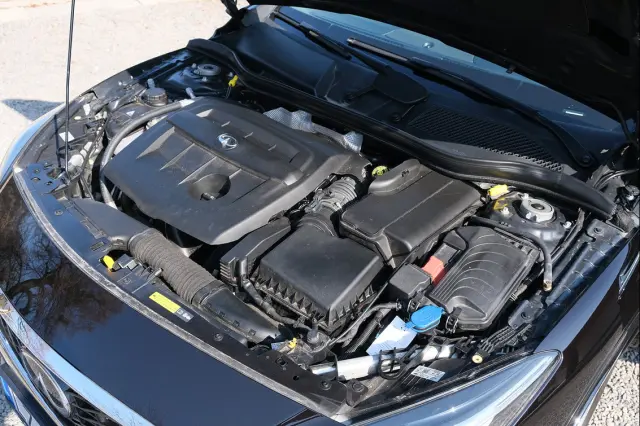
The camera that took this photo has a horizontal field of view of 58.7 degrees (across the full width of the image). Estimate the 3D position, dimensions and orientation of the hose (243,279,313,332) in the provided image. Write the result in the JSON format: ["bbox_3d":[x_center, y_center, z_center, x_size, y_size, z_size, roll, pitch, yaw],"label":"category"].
[{"bbox_3d":[-0.103,0.204,1.196,0.200,0.050,0.045,28,47,32],"label":"hose"}]

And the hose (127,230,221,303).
[{"bbox_3d":[-0.316,0.114,1.224,0.240,0.085,0.085,28,47,32],"label":"hose"}]

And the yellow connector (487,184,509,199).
[{"bbox_3d":[0.413,-0.049,1.321,0.050,0.026,0.030,-22,43,-24],"label":"yellow connector"}]

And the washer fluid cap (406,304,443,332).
[{"bbox_3d":[0.209,0.207,1.127,0.060,0.030,0.066,-5,39,-5],"label":"washer fluid cap"}]

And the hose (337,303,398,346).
[{"bbox_3d":[0.096,0.233,1.179,0.055,0.045,0.165,28,47,32],"label":"hose"}]

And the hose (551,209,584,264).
[{"bbox_3d":[0.553,0.055,1.270,0.030,0.045,0.200,24,45,28],"label":"hose"}]

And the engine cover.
[{"bbox_3d":[-0.227,-0.113,1.444,0.560,0.110,0.430,28,47,32],"label":"engine cover"}]

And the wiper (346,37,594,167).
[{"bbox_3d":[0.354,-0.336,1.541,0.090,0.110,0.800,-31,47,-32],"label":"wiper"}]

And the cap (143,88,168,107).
[{"bbox_3d":[-0.493,-0.352,1.724,0.066,0.038,0.066,-1,39,1],"label":"cap"}]

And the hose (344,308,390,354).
[{"bbox_3d":[0.105,0.252,1.210,0.028,0.035,0.150,26,46,30],"label":"hose"}]

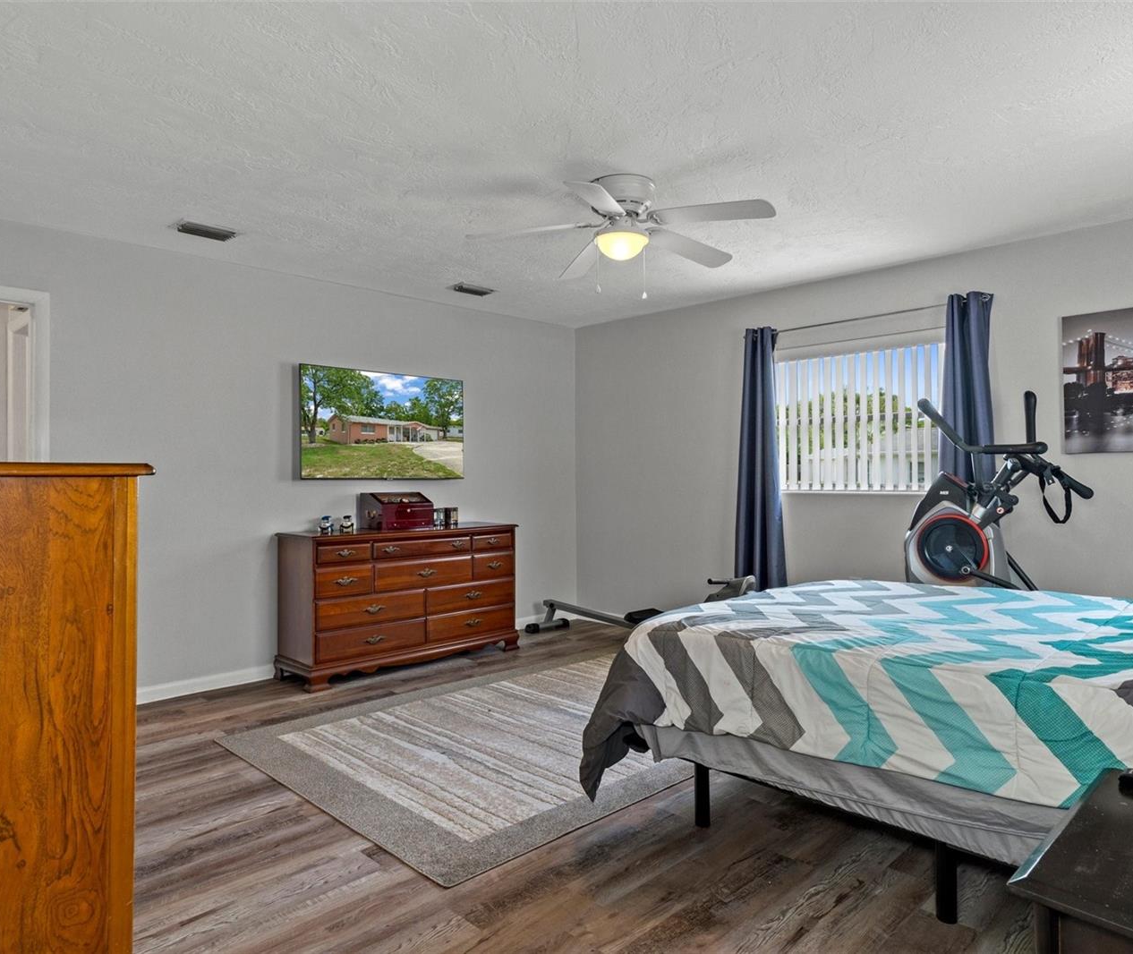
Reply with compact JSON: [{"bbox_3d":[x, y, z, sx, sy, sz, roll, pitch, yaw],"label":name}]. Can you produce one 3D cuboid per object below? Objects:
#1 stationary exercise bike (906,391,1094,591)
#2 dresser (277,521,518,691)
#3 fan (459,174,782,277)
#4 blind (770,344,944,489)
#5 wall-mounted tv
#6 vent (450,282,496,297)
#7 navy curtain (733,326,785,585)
[{"bbox_3d":[2.141,0.422,3.333,0.646,1.656,1.121,0,1,-43],"label":"stationary exercise bike"},{"bbox_3d":[-1.048,0.785,4.728,1.525,0.879,0.475,0,1,-43],"label":"dresser"},{"bbox_3d":[0.226,-1.052,3.007,1.313,0.328,1.313,0,1,-43],"label":"fan"},{"bbox_3d":[1.778,-0.328,4.327,0.081,0.838,1.121,0,1,-43],"label":"blind"},{"bbox_3d":[-1.197,-0.339,4.769,1.197,0.709,0.066,0,1,-43],"label":"wall-mounted tv"},{"bbox_3d":[-0.626,-1.230,4.746,0.298,0.018,0.207,0,1,-43],"label":"vent"},{"bbox_3d":[1.264,0.101,4.682,0.121,2.161,0.394,0,1,-43],"label":"navy curtain"}]

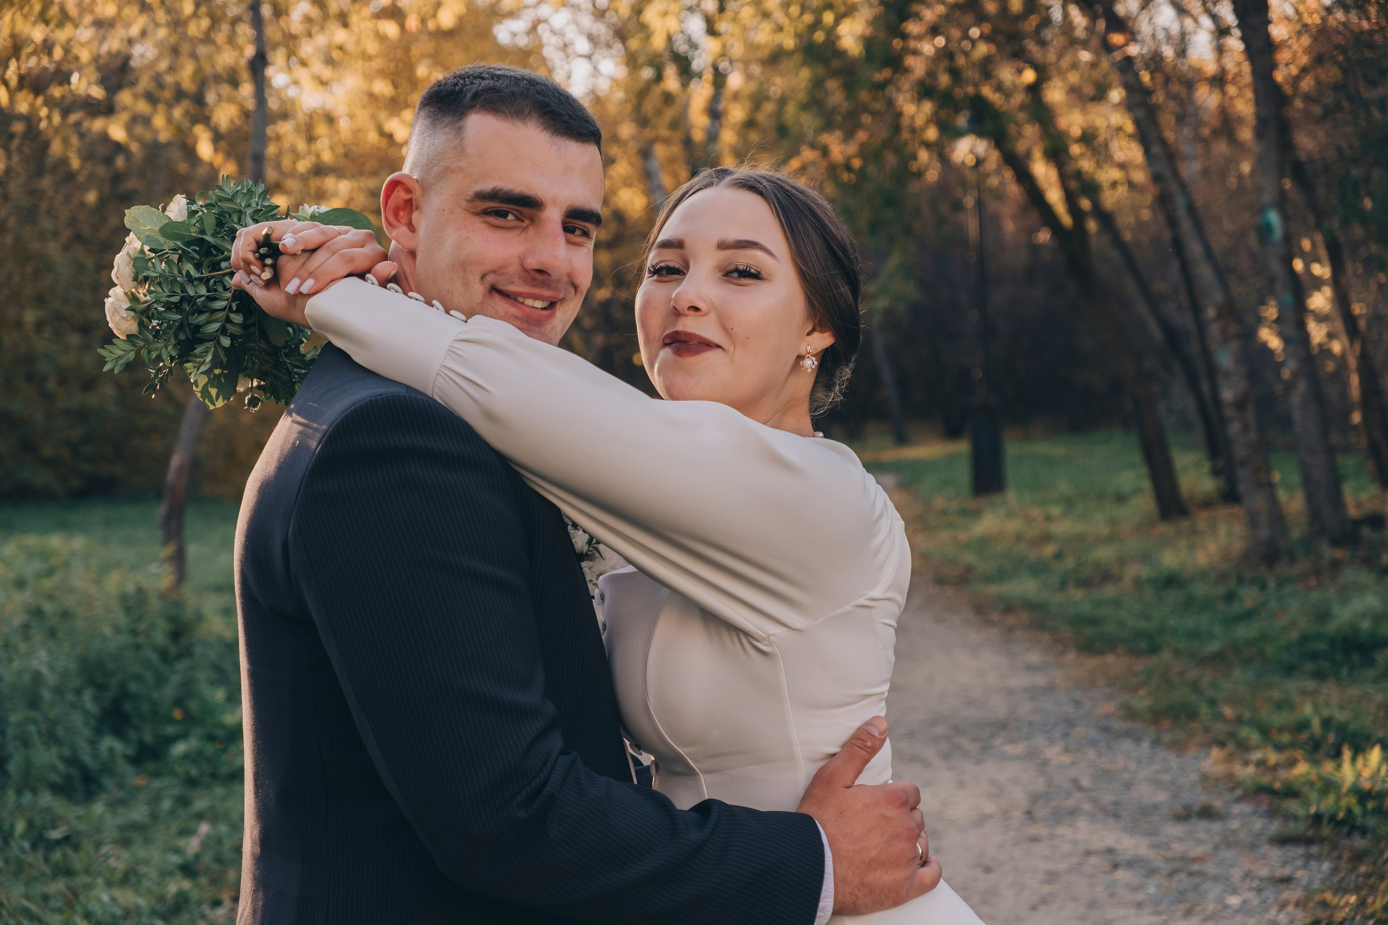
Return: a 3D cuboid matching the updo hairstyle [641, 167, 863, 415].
[{"bbox_3d":[0.051,-0.136,2.050,0.170,0.200,0.210,0,-11,29],"label":"updo hairstyle"}]

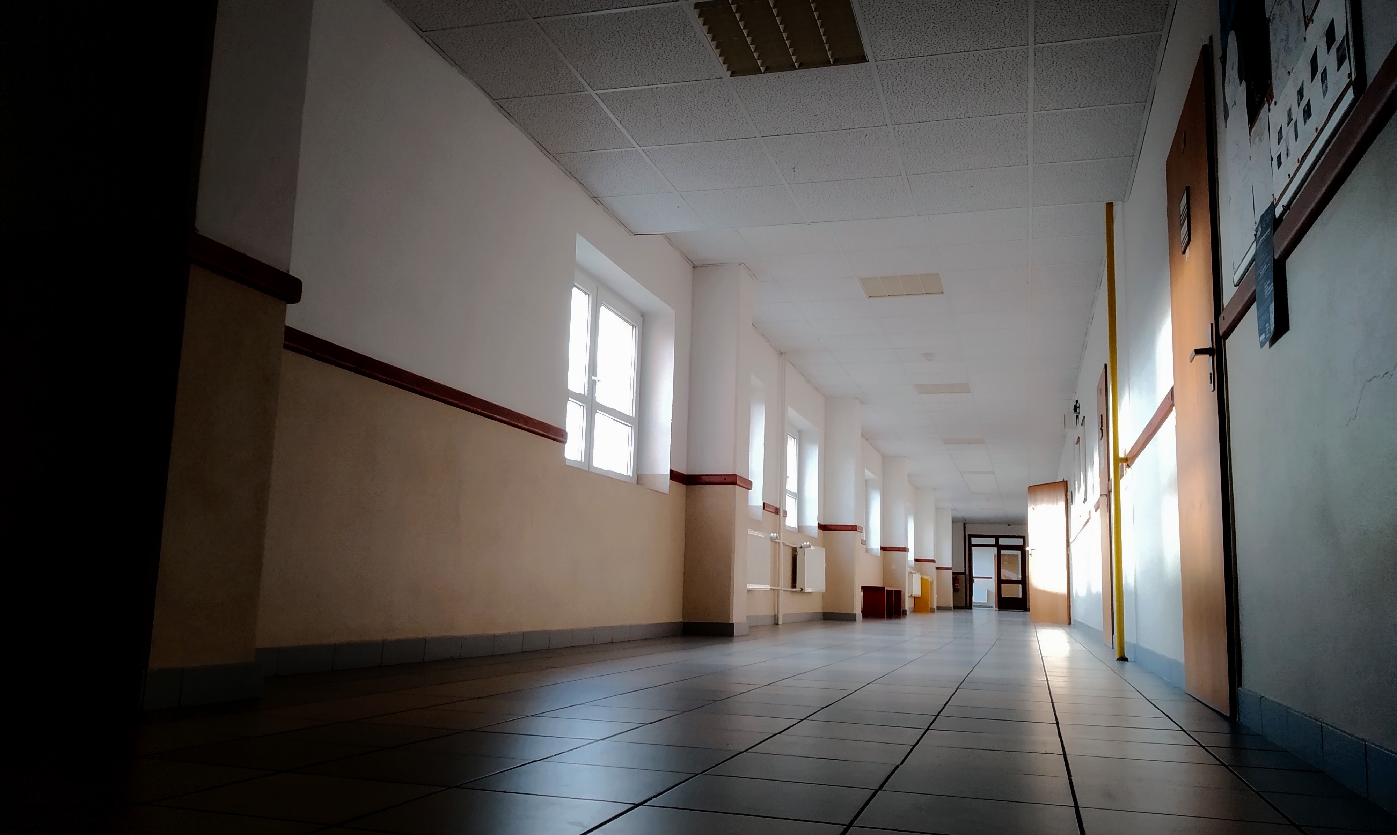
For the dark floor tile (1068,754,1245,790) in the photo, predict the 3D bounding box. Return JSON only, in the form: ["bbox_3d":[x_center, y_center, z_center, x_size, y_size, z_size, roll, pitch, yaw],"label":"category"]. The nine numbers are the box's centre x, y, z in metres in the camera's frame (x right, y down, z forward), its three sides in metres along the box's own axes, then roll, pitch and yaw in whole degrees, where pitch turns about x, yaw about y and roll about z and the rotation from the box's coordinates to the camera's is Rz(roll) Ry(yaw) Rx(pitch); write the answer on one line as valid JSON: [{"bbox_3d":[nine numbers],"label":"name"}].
[{"bbox_3d":[0.849,0.668,1.963,0.297,0.010,0.288,-1,-10,17],"label":"dark floor tile"}]

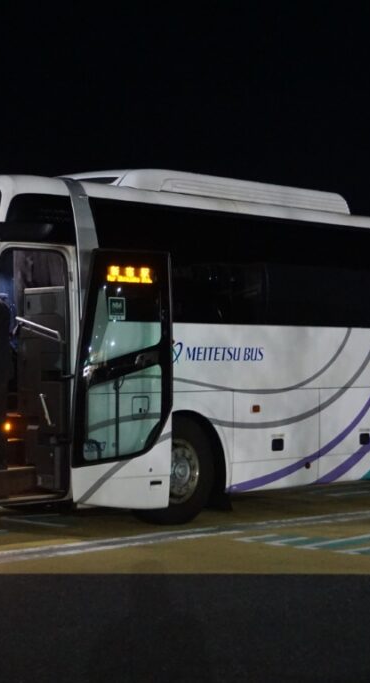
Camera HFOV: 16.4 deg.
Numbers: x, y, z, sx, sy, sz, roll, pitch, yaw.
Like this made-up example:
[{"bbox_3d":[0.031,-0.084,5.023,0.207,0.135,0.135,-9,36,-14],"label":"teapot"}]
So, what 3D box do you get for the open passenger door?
[{"bbox_3d":[-0.533,0.320,10.920,0.940,2.160,0.140,1,-4,-30],"label":"open passenger door"}]

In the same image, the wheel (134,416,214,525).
[{"bbox_3d":[-0.204,1.204,12.120,1.040,1.040,0.300,2,-2,-44],"label":"wheel"}]

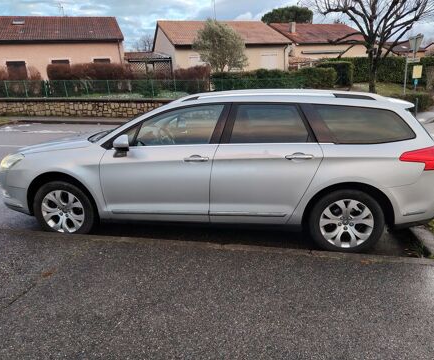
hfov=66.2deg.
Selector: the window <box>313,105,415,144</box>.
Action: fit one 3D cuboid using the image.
[{"bbox_3d":[1.262,-0.482,2.861,0.850,0.360,0.100,1,2,6],"label":"window"}]

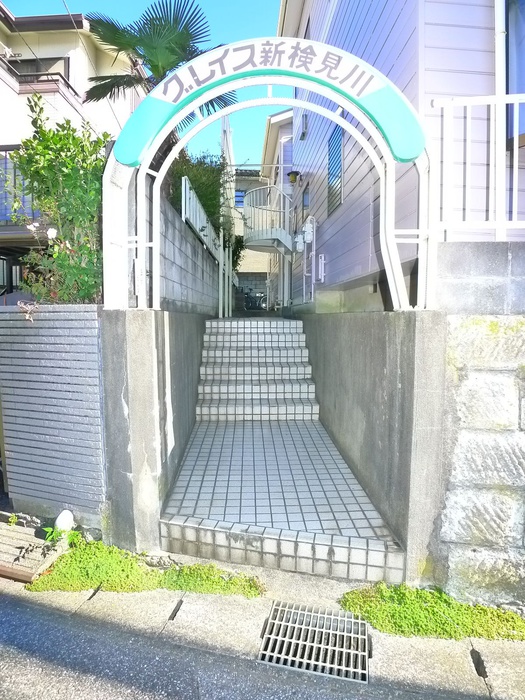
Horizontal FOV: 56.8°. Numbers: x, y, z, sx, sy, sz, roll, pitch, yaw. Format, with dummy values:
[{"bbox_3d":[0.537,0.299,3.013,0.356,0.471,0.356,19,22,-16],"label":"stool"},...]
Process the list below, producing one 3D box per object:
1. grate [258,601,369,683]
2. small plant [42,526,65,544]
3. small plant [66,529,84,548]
[{"bbox_3d":[0.253,1.392,2.313,0.490,0.045,0.410,1,8,13],"label":"grate"},{"bbox_3d":[-1.375,1.222,3.190,0.120,0.090,0.105,0,4,-2],"label":"small plant"},{"bbox_3d":[-1.210,1.222,3.140,0.100,0.100,0.095,0,4,-2],"label":"small plant"}]

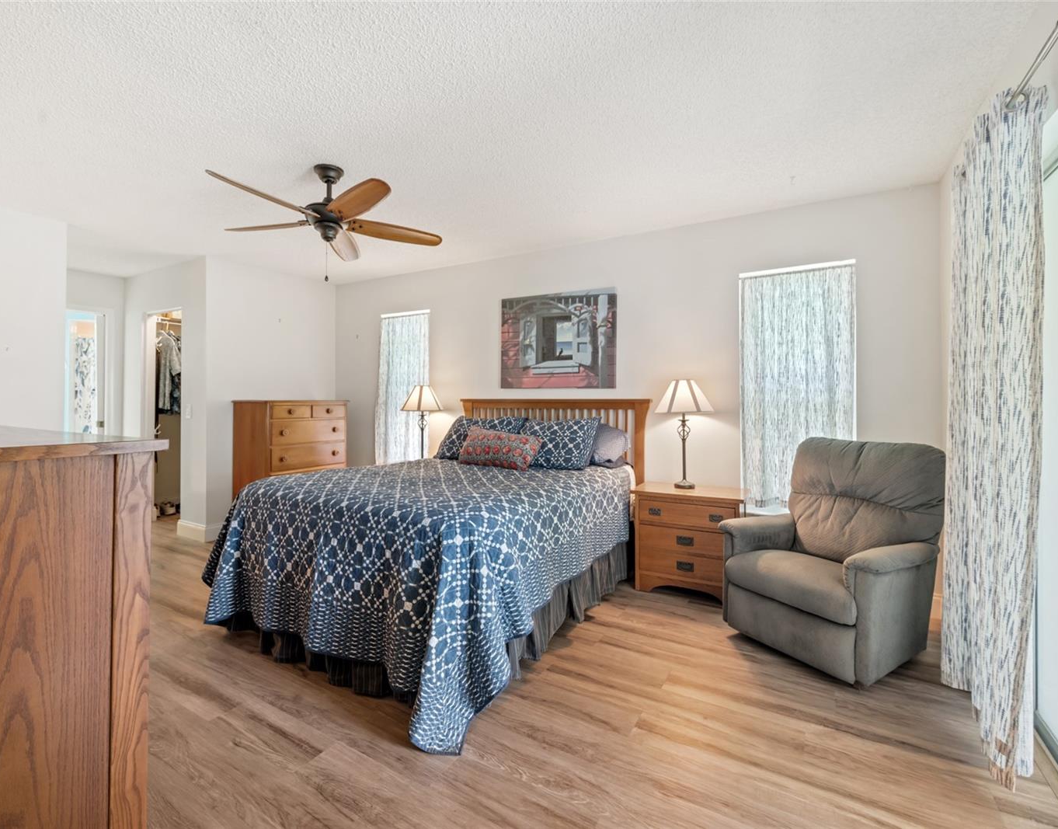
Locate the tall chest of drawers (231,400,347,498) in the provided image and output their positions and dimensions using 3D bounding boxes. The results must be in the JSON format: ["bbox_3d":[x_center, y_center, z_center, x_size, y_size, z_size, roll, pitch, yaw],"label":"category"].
[{"bbox_3d":[-2.199,0.487,4.501,0.490,1.210,0.860,1,0,27],"label":"tall chest of drawers"}]

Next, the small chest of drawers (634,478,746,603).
[{"bbox_3d":[1.053,0.812,3.128,0.665,0.640,0.450,1,0,30],"label":"small chest of drawers"}]

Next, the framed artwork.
[{"bbox_3d":[0.206,-0.580,3.825,1.020,0.750,0.040,1,0,30],"label":"framed artwork"}]

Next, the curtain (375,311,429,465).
[{"bbox_3d":[-1.189,-0.188,4.658,0.660,1.570,0.120,1,0,30],"label":"curtain"}]

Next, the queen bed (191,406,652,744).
[{"bbox_3d":[-0.394,0.501,2.917,1.740,1.235,2.190,1,0,30],"label":"queen bed"}]

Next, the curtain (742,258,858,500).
[{"bbox_3d":[1.690,-0.151,3.054,0.635,1.520,0.080,1,0,30],"label":"curtain"}]

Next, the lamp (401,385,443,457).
[{"bbox_3d":[-0.945,0.106,4.308,0.370,0.730,0.370,1,0,0],"label":"lamp"}]

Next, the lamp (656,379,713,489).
[{"bbox_3d":[1.029,0.132,3.207,0.370,0.730,0.370,1,0,30],"label":"lamp"}]

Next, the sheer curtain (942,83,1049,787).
[{"bbox_3d":[1.654,0.075,1.757,0.140,2.140,0.700,1,0,30],"label":"sheer curtain"}]

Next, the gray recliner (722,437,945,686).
[{"bbox_3d":[1.536,0.636,2.469,0.830,1.010,0.790,0,0,-30],"label":"gray recliner"}]

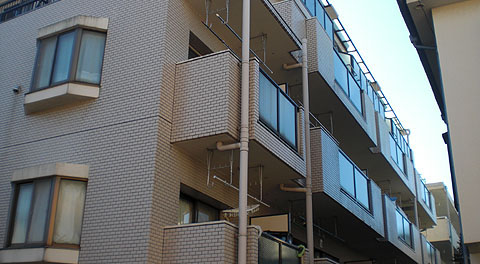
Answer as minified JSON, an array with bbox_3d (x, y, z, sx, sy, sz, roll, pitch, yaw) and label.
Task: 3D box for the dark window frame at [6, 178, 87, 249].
[{"bbox_3d":[-3.175,1.310,8.224,1.600,1.140,0.370,-10,-24,26],"label":"dark window frame"}]

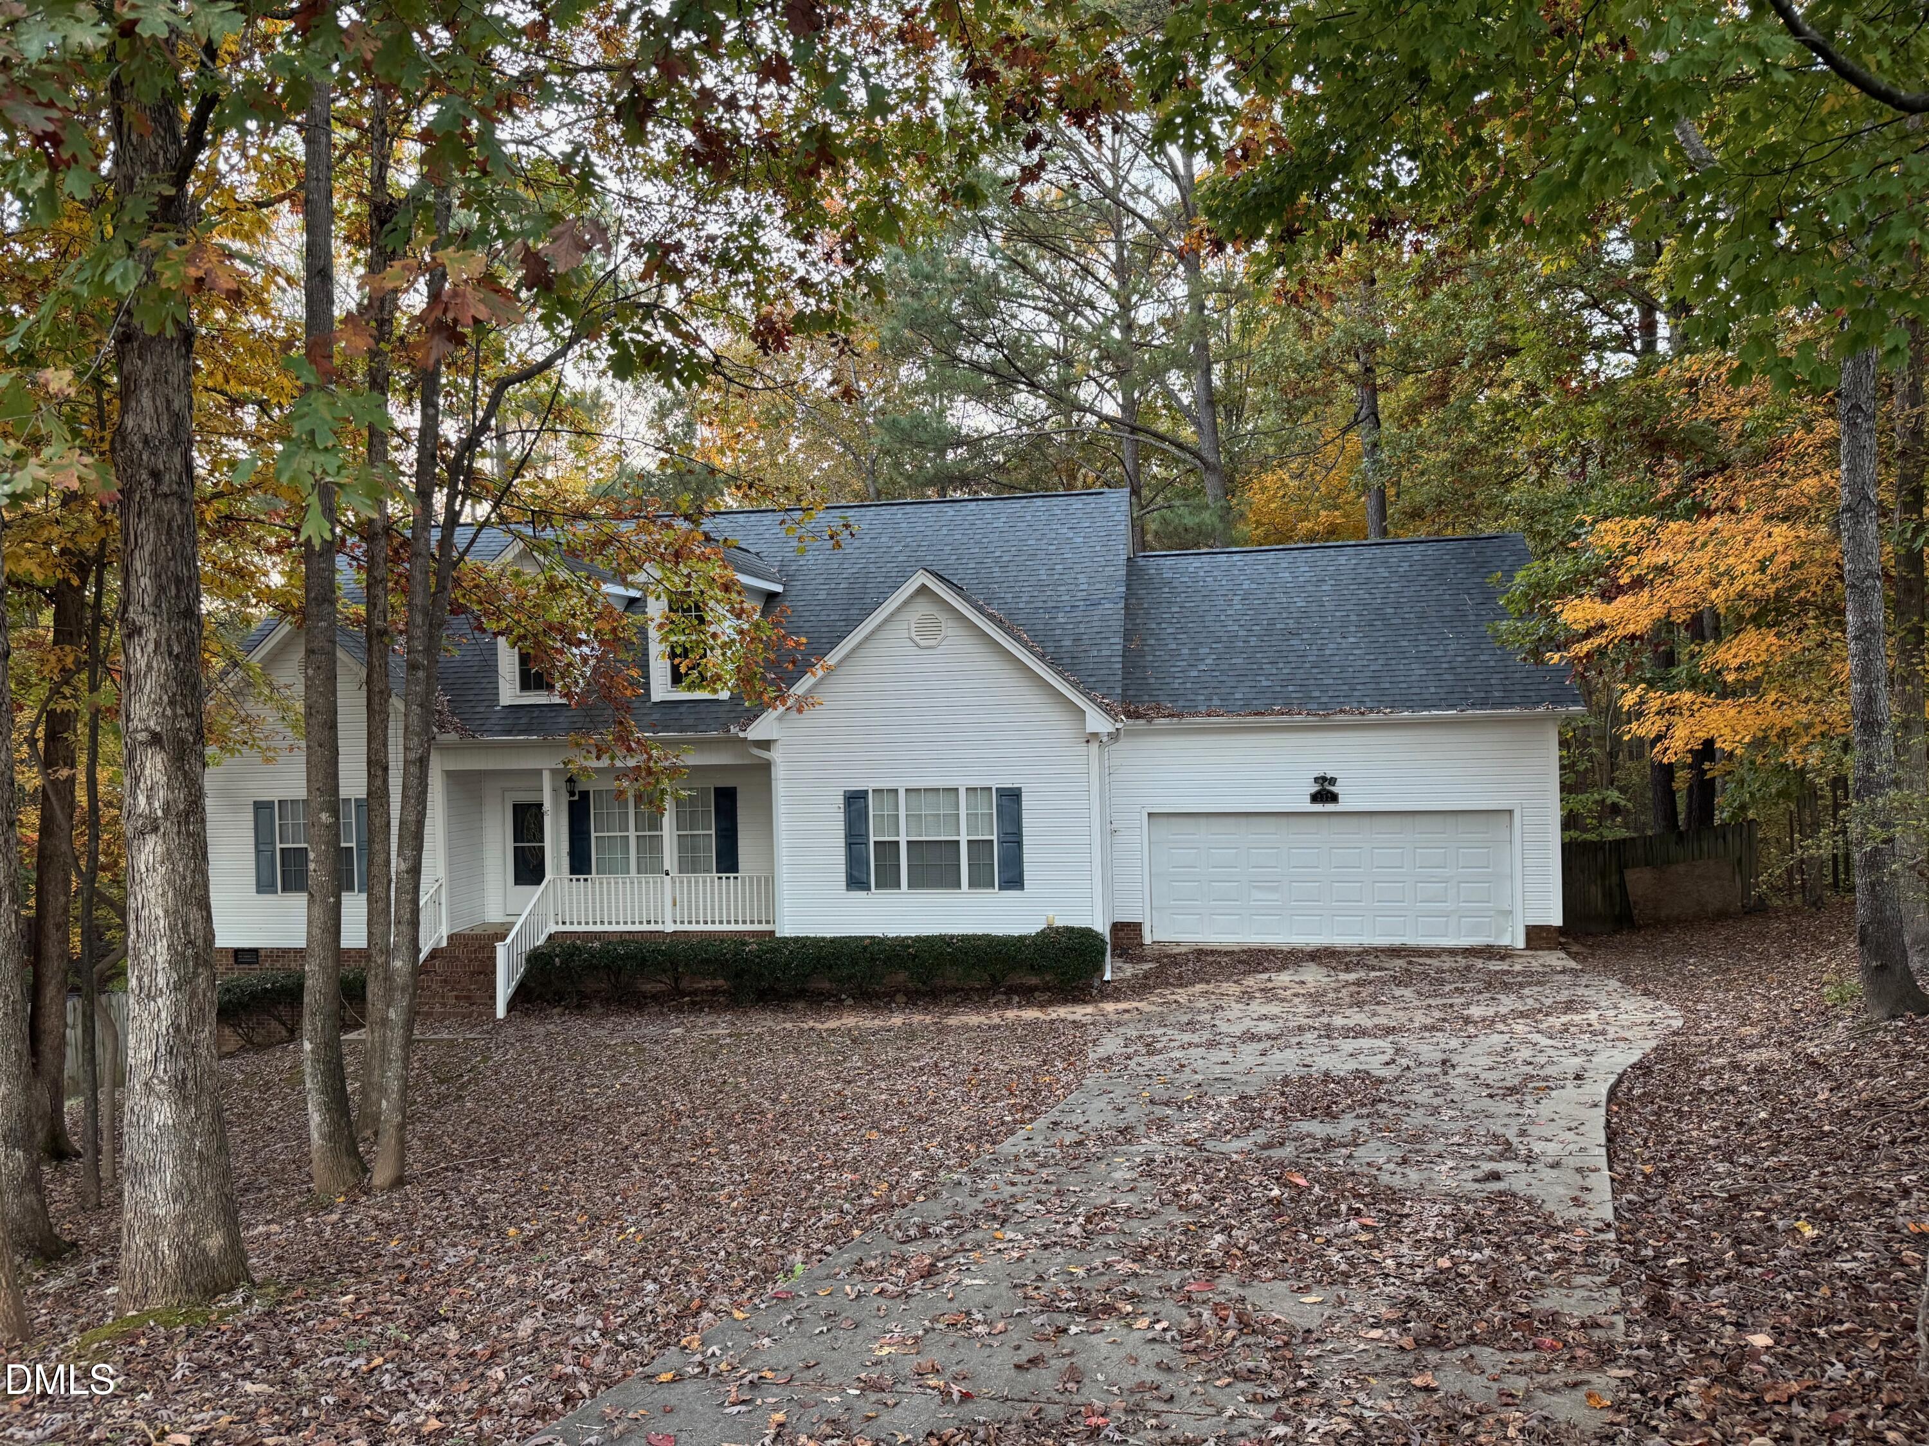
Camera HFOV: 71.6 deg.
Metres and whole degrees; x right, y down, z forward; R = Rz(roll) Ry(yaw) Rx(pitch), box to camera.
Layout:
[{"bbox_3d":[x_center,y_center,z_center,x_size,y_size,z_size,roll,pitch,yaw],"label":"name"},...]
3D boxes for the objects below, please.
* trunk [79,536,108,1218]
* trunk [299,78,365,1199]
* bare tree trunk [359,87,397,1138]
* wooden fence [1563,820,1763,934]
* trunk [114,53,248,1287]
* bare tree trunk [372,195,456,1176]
[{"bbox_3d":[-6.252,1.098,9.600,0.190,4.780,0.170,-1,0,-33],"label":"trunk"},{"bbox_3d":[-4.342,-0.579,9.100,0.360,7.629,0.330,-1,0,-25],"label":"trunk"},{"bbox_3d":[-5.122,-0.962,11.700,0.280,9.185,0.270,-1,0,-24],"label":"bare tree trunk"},{"bbox_3d":[13.802,3.087,26.600,4.100,2.100,0.150,-1,0,12],"label":"wooden fence"},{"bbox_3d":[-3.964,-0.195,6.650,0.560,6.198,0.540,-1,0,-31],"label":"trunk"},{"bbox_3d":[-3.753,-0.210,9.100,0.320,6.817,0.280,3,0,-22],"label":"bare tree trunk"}]

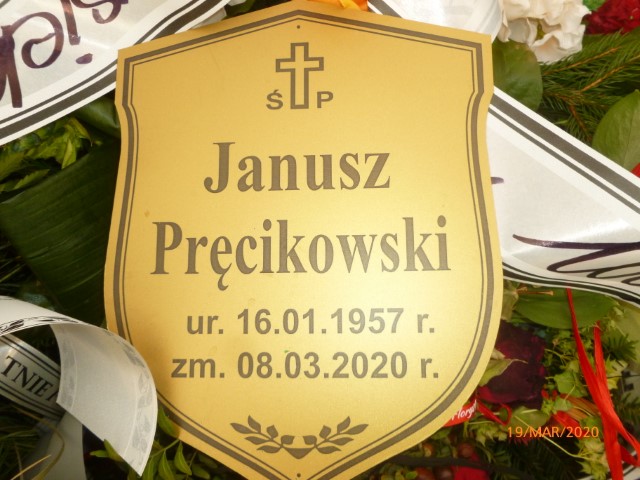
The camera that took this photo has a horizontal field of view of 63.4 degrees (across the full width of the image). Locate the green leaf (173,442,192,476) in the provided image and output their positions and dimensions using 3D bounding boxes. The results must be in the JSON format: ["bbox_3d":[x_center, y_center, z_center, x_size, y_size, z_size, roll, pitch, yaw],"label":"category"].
[{"bbox_3d":[-0.094,0.150,0.355,0.010,0.006,0.025,-17,75,-21],"label":"green leaf"}]

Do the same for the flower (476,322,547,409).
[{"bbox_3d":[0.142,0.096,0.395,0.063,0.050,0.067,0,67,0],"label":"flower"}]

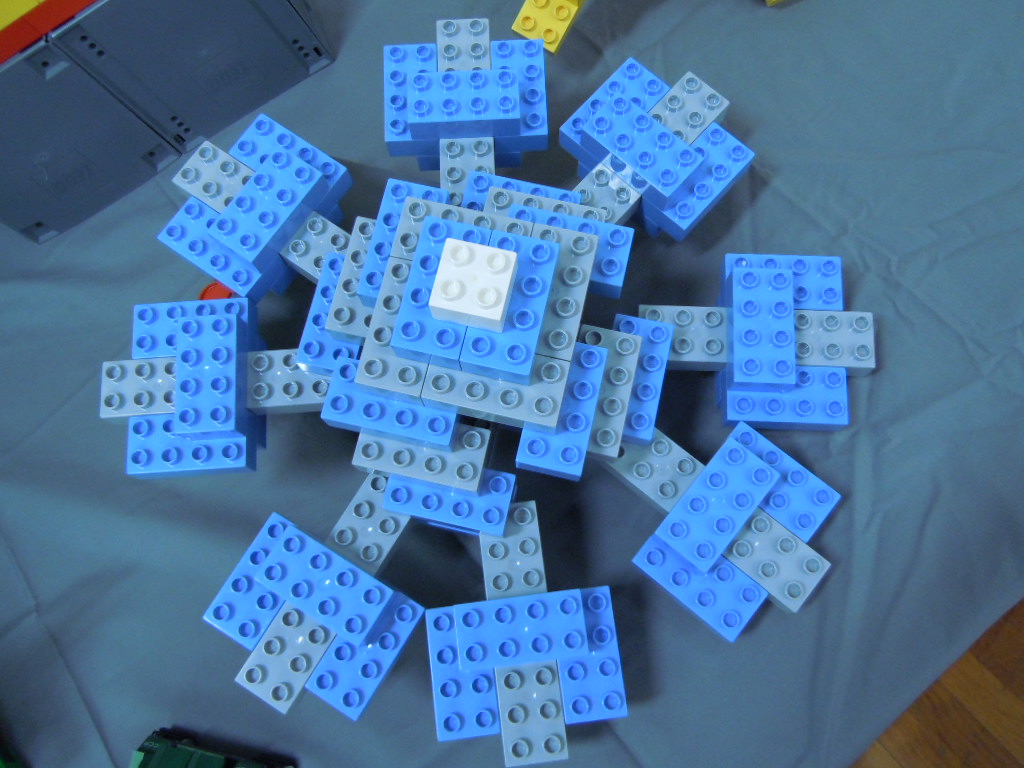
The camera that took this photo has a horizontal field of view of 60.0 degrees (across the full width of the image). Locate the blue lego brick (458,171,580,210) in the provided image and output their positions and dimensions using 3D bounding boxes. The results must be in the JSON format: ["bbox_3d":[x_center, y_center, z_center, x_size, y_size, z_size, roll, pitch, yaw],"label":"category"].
[{"bbox_3d":[0.005,-0.096,0.498,0.064,0.024,0.032,13,77,4],"label":"blue lego brick"}]

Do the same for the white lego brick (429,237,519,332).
[{"bbox_3d":[-0.016,-0.043,0.388,0.032,0.022,0.032,12,76,5],"label":"white lego brick"}]

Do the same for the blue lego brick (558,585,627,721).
[{"bbox_3d":[0.039,0.140,0.460,0.032,0.023,0.064,-7,76,0],"label":"blue lego brick"}]

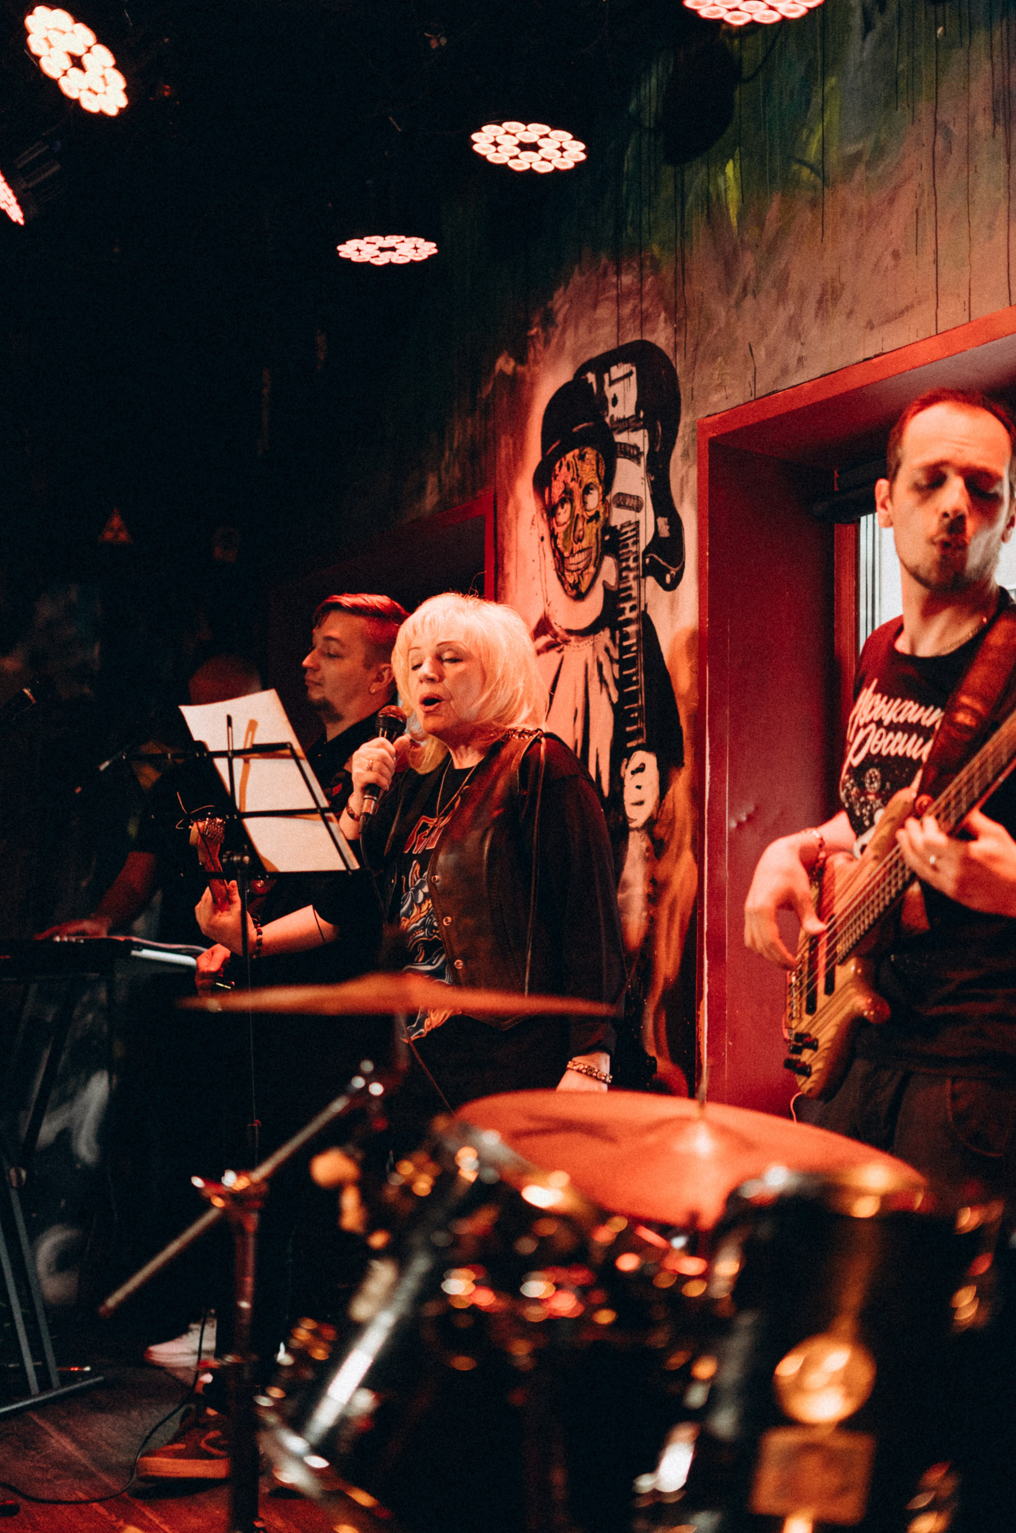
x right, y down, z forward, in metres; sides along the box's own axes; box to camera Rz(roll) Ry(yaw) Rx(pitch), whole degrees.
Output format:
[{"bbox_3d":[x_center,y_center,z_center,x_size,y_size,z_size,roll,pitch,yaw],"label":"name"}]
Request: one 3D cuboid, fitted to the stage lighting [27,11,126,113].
[{"bbox_3d":[-0.547,-0.978,2.860,0.210,0.130,0.210,49,-25,-22],"label":"stage lighting"}]

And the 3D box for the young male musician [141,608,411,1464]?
[{"bbox_3d":[-0.460,0.540,4.250,0.480,1.770,0.530,0,-1,-14],"label":"young male musician"}]

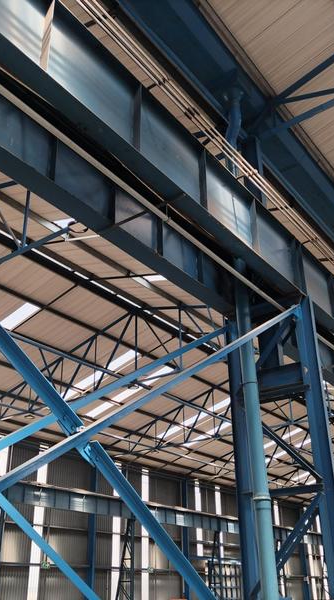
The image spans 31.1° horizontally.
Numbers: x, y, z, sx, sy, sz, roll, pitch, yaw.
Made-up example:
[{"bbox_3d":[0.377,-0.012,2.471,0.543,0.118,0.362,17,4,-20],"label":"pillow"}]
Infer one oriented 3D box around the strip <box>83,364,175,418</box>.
[{"bbox_3d":[-1.964,4.771,30.500,5.550,0.050,0.660,-33,-38,22],"label":"strip"}]

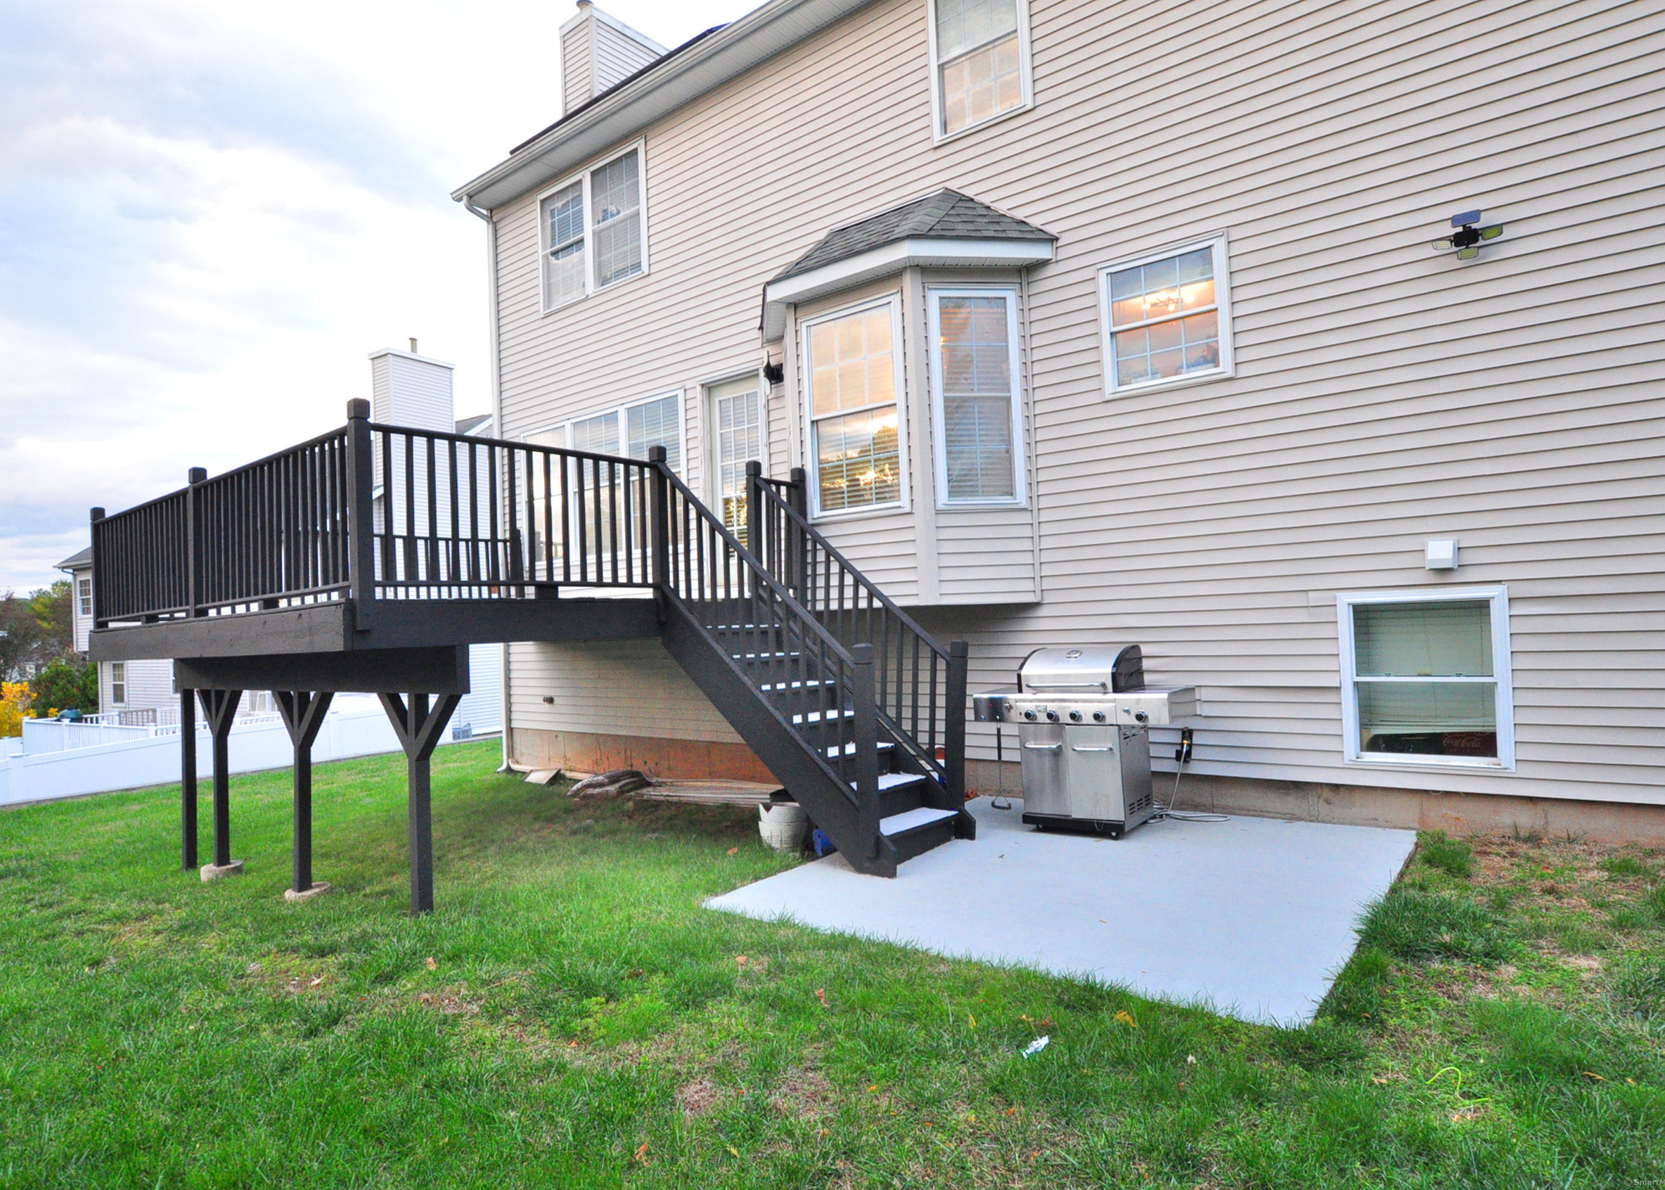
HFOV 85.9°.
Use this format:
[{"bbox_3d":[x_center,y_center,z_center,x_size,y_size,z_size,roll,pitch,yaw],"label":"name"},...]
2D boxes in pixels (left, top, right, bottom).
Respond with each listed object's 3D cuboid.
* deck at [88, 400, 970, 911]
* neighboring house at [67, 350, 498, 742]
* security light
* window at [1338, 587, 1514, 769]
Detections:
[{"bbox_3d":[-2.134,0.515,6.814,6.200,2.800,4.250,-4,-2,38],"label":"deck"},{"bbox_3d":[-15.854,-0.747,29.487,14.900,10.400,11.000,-3,-2,31],"label":"neighboring house"},{"bbox_3d":[3.593,-2.029,5.070,0.335,0.275,0.200,-4,-2,37],"label":"security light"},{"bbox_3d":[3.489,0.499,5.286,0.845,1.040,0.100,-4,-2,37],"label":"window"}]

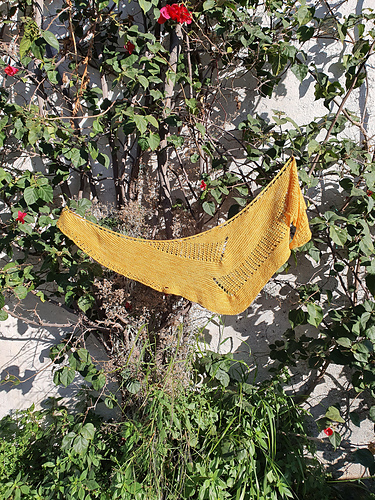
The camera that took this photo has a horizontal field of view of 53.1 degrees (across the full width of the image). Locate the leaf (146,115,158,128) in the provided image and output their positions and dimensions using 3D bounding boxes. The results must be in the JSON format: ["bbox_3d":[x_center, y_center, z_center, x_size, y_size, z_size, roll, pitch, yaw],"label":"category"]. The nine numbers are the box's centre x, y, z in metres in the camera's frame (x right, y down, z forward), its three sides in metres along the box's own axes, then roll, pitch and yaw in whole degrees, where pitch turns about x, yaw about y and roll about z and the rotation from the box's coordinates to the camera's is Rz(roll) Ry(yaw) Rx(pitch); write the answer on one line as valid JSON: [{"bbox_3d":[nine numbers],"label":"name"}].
[{"bbox_3d":[-0.170,-0.623,1.820,0.058,0.068,0.030,0,4,0],"label":"leaf"}]

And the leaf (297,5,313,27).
[{"bbox_3d":[0.576,-1.155,1.850,0.079,0.108,0.035,1,4,10],"label":"leaf"}]

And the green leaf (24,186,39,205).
[{"bbox_3d":[-0.756,-0.264,1.820,0.068,0.087,0.030,0,4,0],"label":"green leaf"}]

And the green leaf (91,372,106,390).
[{"bbox_3d":[-0.460,0.685,1.950,0.075,0.095,0.030,11,-15,3],"label":"green leaf"}]

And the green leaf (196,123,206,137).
[{"bbox_3d":[0.070,-0.603,1.880,0.050,0.070,0.025,0,4,0],"label":"green leaf"}]

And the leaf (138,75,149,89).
[{"bbox_3d":[-0.213,-0.819,1.830,0.041,0.081,0.030,-31,-17,-11],"label":"leaf"}]

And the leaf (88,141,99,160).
[{"bbox_3d":[-0.463,-0.490,1.850,0.049,0.099,0.030,0,4,0],"label":"leaf"}]

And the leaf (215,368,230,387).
[{"bbox_3d":[0.171,0.621,1.830,0.078,0.088,0.035,0,4,0],"label":"leaf"}]

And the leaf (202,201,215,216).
[{"bbox_3d":[0.112,-0.213,1.950,0.060,0.084,0.025,-27,-13,-7],"label":"leaf"}]

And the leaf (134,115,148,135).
[{"bbox_3d":[-0.224,-0.610,1.830,0.063,0.102,0.030,-14,-19,-5],"label":"leaf"}]

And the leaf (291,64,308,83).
[{"bbox_3d":[0.576,-0.912,1.930,0.092,0.103,0.030,0,4,0],"label":"leaf"}]

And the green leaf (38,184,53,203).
[{"bbox_3d":[-0.699,-0.276,1.850,0.071,0.105,0.030,-27,-18,-9],"label":"green leaf"}]

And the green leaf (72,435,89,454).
[{"bbox_3d":[-0.504,0.917,1.770,0.075,0.094,0.035,0,4,0],"label":"green leaf"}]

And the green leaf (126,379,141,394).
[{"bbox_3d":[-0.266,0.672,1.850,0.069,0.079,0.030,0,4,0],"label":"green leaf"}]

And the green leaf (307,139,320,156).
[{"bbox_3d":[0.621,-0.505,1.850,0.064,0.092,0.030,14,-19,5],"label":"green leaf"}]

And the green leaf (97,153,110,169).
[{"bbox_3d":[-0.419,-0.446,1.880,0.055,0.089,0.040,-24,-14,-6],"label":"green leaf"}]

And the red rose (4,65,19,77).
[{"bbox_3d":[-0.867,-0.884,1.850,0.069,0.059,0.055,0,4,0],"label":"red rose"}]

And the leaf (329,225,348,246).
[{"bbox_3d":[0.731,-0.069,1.820,0.080,0.121,0.030,-27,-18,-9],"label":"leaf"}]

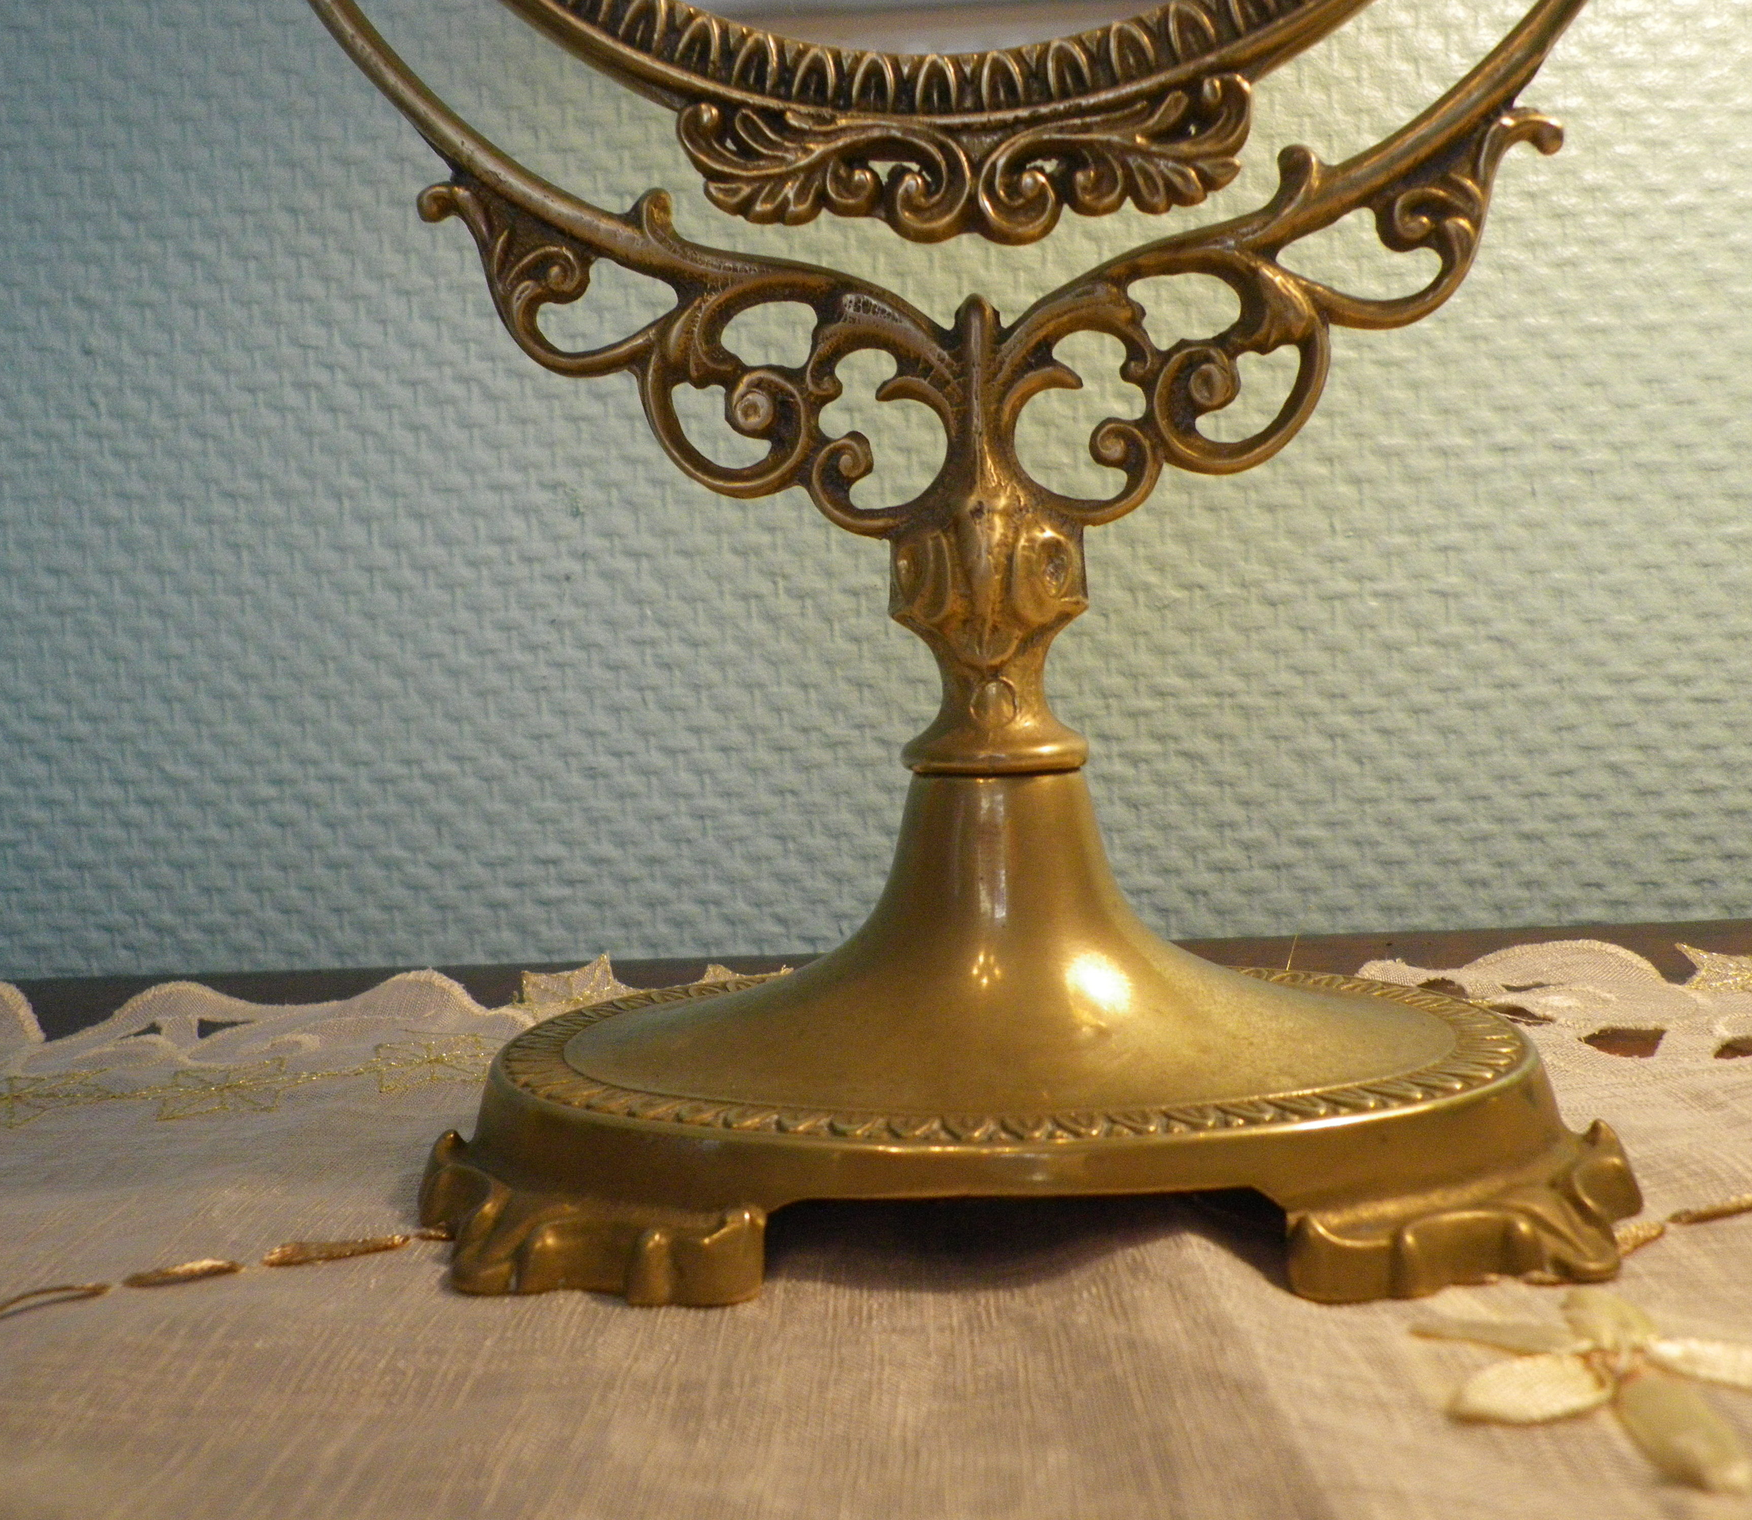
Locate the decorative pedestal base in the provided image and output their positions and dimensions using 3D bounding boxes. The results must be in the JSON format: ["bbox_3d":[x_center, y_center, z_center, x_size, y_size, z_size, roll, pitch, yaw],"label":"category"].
[{"bbox_3d":[0.019,0.029,0.243,0.164,0.056,0.103,-2,9,3],"label":"decorative pedestal base"}]

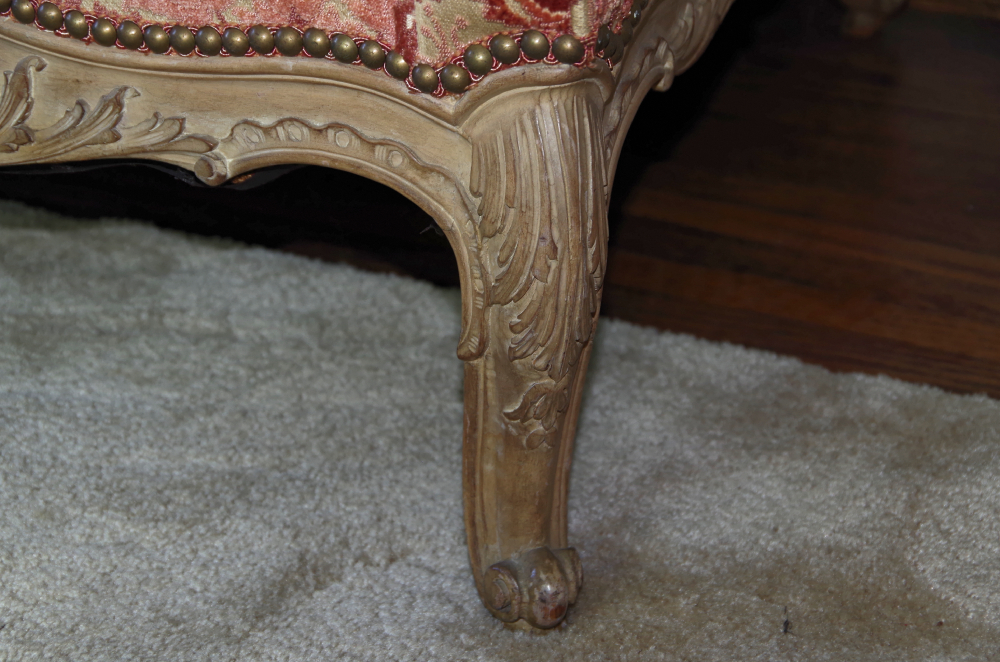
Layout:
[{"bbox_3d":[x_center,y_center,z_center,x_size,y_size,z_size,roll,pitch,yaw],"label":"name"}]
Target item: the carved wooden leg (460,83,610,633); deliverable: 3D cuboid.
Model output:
[{"bbox_3d":[0.012,0.007,0.940,0.058,0.252,0.066,-10,28,-20],"label":"carved wooden leg"}]

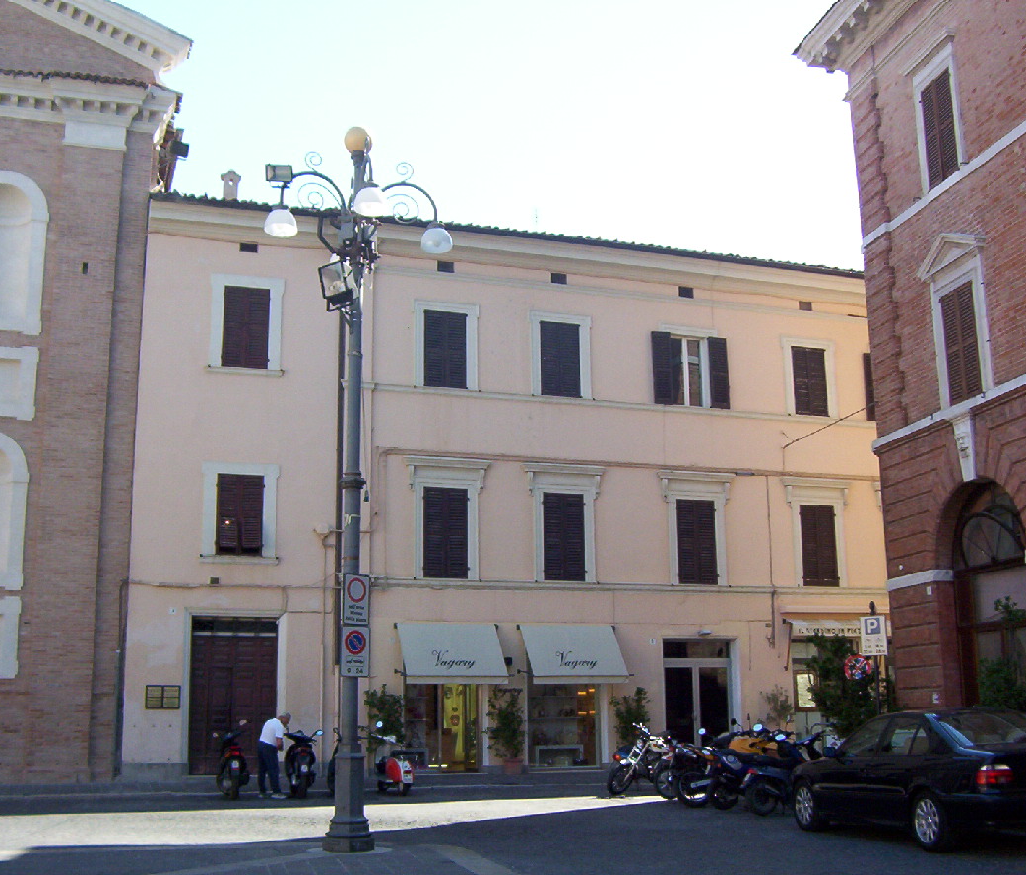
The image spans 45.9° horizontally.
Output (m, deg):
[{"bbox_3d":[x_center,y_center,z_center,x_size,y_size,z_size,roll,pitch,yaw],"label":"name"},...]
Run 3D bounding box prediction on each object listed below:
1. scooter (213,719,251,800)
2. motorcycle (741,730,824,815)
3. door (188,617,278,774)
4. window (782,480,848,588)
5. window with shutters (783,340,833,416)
[{"bbox_3d":[-5.148,5.856,22.159,0.680,1.310,1.820,3,-12,-19],"label":"scooter"},{"bbox_3d":[4.026,4.770,17.316,1.870,1.150,0.700,6,-14,-26],"label":"motorcycle"},{"bbox_3d":[-5.646,5.216,24.513,1.722,3.127,0.140,3,-13,-18],"label":"door"},{"bbox_3d":[7.631,2.387,30.456,1.660,2.700,0.280,3,-12,-19],"label":"window"},{"bbox_3d":[7.662,-1.550,31.290,1.360,1.950,0.180,3,-12,-19],"label":"window with shutters"}]

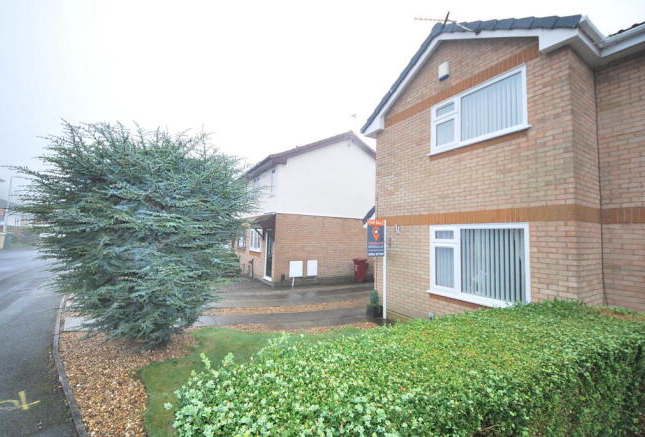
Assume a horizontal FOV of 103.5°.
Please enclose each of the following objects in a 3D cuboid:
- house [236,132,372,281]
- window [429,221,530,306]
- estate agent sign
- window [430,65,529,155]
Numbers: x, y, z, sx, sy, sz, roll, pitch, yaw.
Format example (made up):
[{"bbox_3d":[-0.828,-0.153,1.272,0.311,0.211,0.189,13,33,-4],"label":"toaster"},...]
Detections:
[{"bbox_3d":[-0.743,-0.423,14.846,7.400,6.950,7.700,4,-4,-32],"label":"house"},{"bbox_3d":[2.769,0.837,4.701,0.120,1.450,1.780,4,-4,-32],"label":"window"},{"bbox_3d":[1.269,0.462,6.050,0.530,0.890,0.040,3,-4,-27],"label":"estate agent sign"},{"bbox_3d":[2.853,-1.954,4.849,0.120,1.080,1.770,4,-4,-32],"label":"window"}]

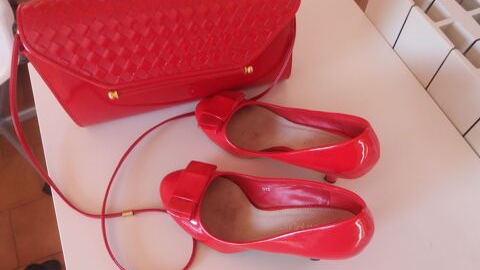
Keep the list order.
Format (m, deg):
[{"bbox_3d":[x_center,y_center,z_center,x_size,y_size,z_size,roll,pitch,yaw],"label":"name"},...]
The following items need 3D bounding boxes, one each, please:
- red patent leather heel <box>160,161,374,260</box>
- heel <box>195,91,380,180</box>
[{"bbox_3d":[0.010,0.070,0.371,0.216,0.138,0.081,19,62,11],"label":"red patent leather heel"},{"bbox_3d":[0.039,-0.011,0.422,0.215,0.127,0.074,23,62,13],"label":"heel"}]

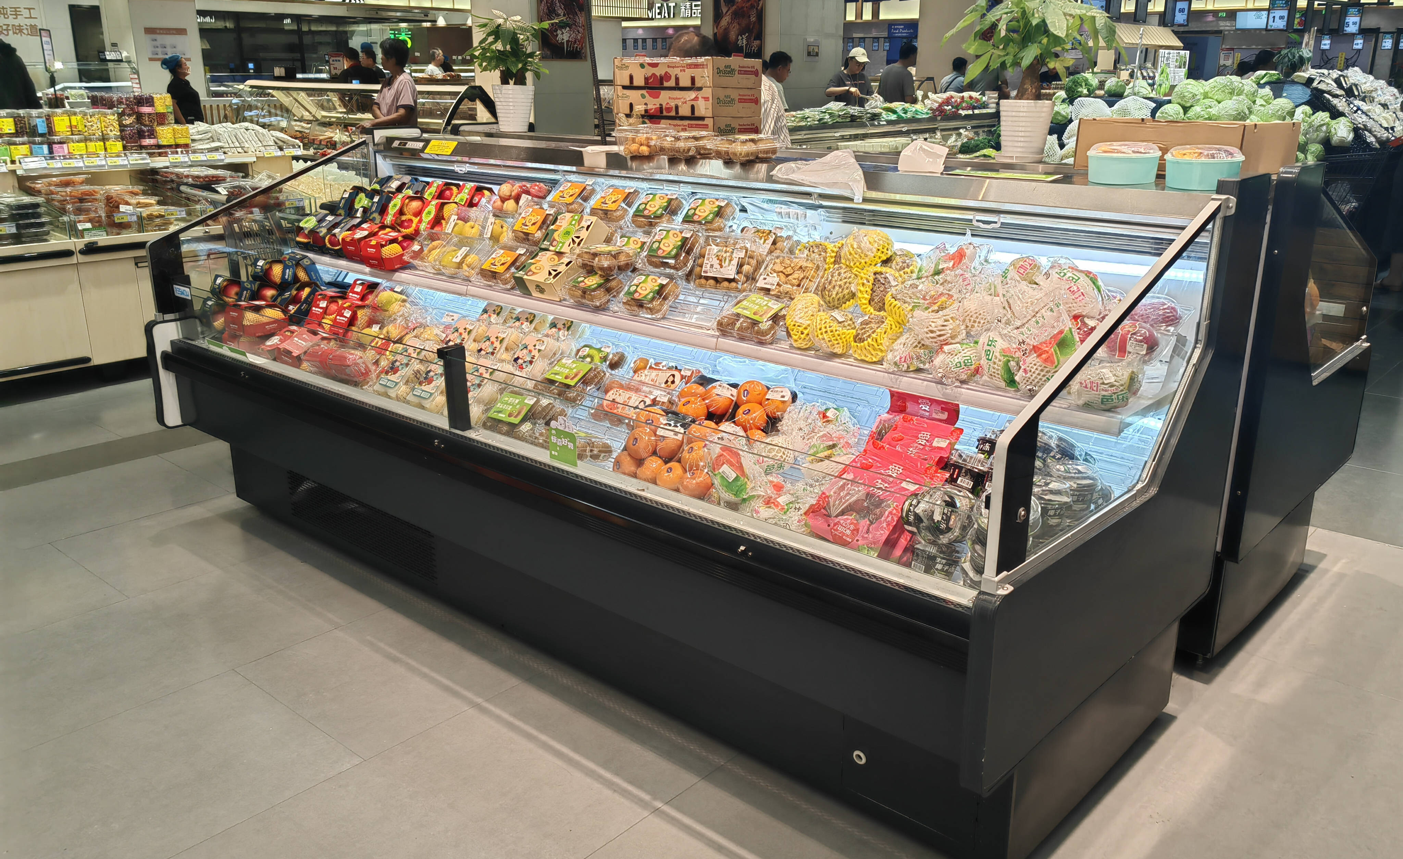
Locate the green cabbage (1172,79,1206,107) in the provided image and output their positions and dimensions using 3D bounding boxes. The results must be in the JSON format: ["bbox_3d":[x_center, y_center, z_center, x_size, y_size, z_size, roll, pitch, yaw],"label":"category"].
[{"bbox_3d":[3.120,-2.152,7.000,0.215,0.180,0.210,8,19,22],"label":"green cabbage"}]

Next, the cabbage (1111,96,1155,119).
[{"bbox_3d":[2.601,-1.930,6.600,0.250,0.200,0.230,7,18,20],"label":"cabbage"}]

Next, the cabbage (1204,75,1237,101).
[{"bbox_3d":[3.405,-2.222,7.152,0.215,0.190,0.210,8,19,23],"label":"cabbage"}]

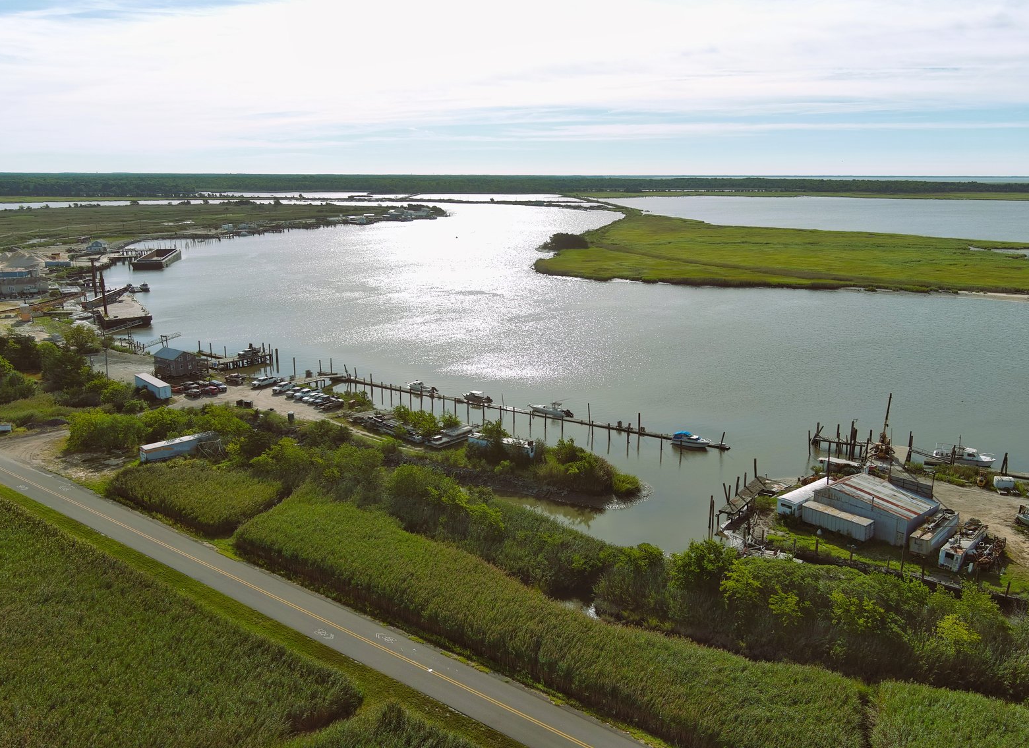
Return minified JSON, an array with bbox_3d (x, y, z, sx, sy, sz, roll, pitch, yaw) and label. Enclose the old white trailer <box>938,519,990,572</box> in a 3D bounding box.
[{"bbox_3d":[60.653,23.060,121.804,2.420,2.550,12.600,11,17,41],"label":"old white trailer"}]

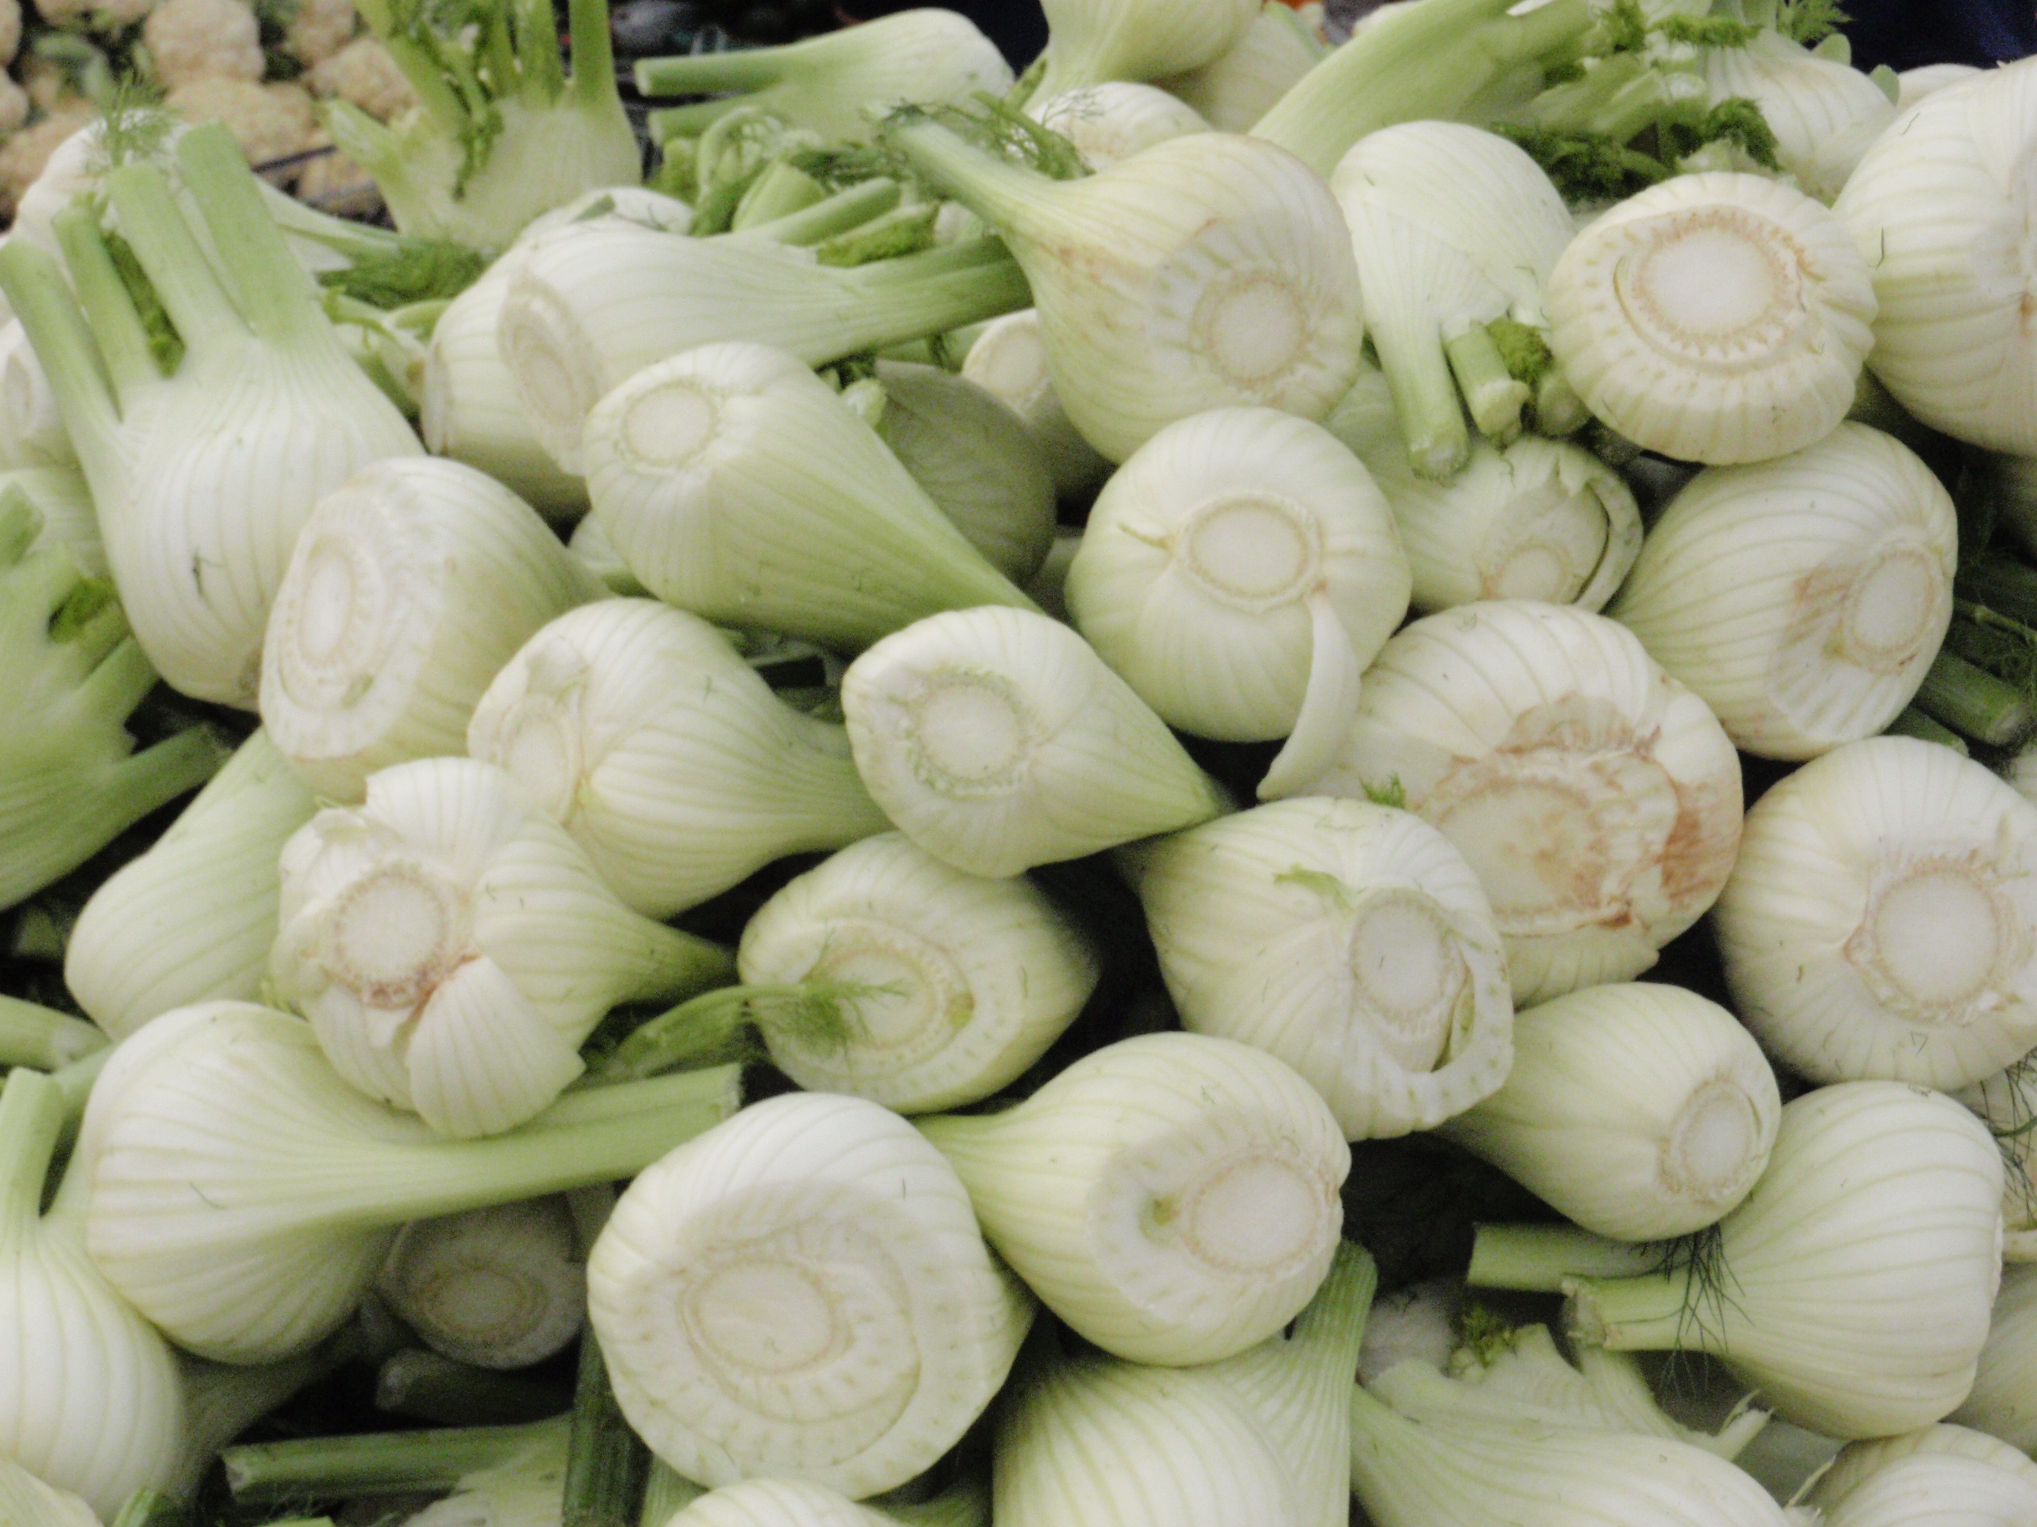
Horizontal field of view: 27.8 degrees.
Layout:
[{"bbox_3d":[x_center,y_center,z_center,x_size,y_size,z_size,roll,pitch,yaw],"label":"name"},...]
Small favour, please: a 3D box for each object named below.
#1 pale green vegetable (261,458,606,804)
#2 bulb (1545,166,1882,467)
[{"bbox_3d":[-0.157,-0.036,1.204,0.133,0.097,0.090,8,1,-44],"label":"pale green vegetable"},{"bbox_3d":[0.210,-0.128,1.247,0.098,0.114,0.089,6,67,9],"label":"bulb"}]

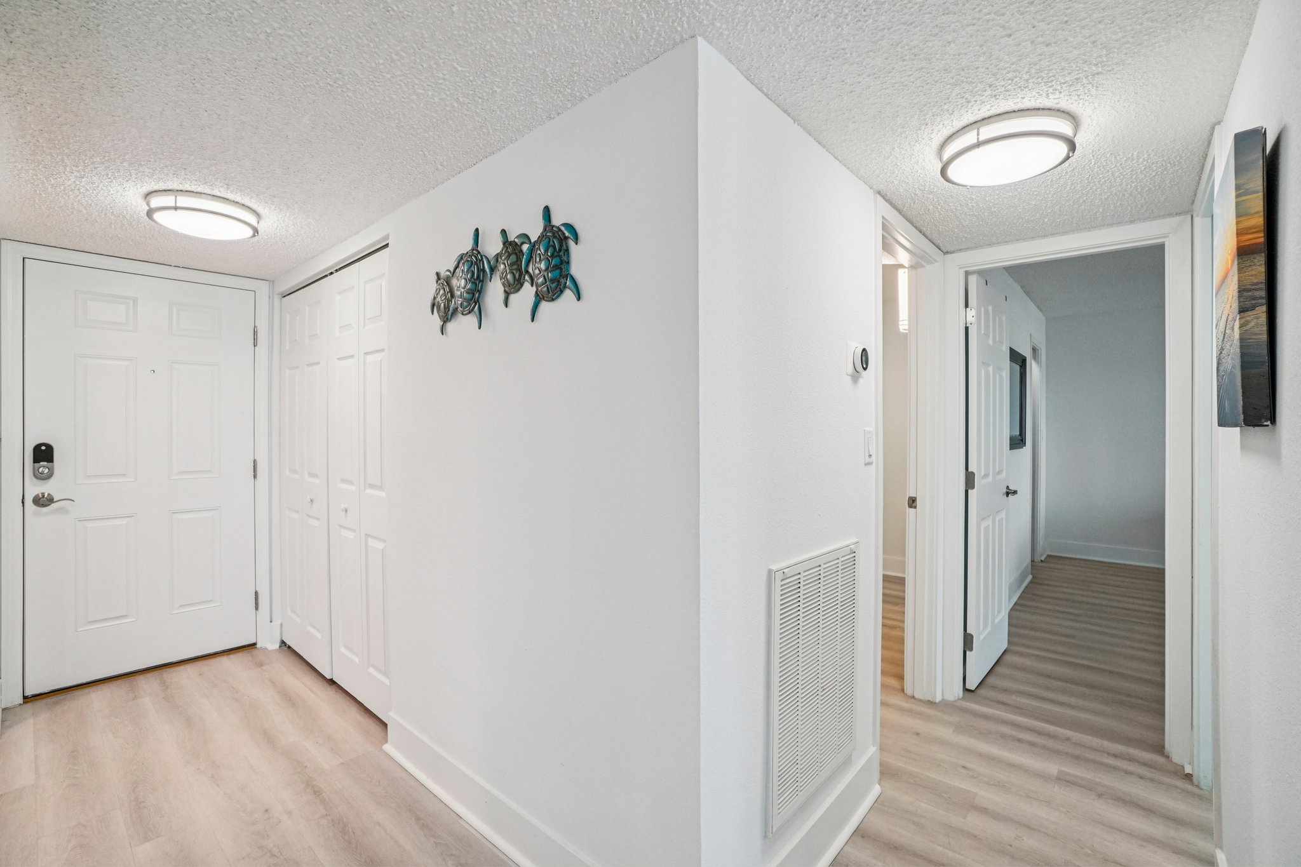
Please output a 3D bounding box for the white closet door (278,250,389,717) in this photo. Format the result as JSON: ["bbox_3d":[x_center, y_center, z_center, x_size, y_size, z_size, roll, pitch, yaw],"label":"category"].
[{"bbox_3d":[-1.590,0.215,2.715,1.450,2.030,0.100,0,0,41],"label":"white closet door"}]

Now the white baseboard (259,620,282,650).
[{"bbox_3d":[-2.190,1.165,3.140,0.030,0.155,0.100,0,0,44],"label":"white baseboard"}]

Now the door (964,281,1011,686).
[{"bbox_3d":[1.815,0.235,2.895,0.040,2.030,0.720,0,0,44],"label":"door"}]

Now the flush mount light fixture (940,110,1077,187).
[{"bbox_3d":[1.056,-0.833,1.613,0.340,0.062,0.340,0,0,0],"label":"flush mount light fixture"}]

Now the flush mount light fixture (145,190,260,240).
[{"bbox_3d":[-1.716,-0.832,2.092,0.340,0.065,0.340,0,0,0],"label":"flush mount light fixture"}]

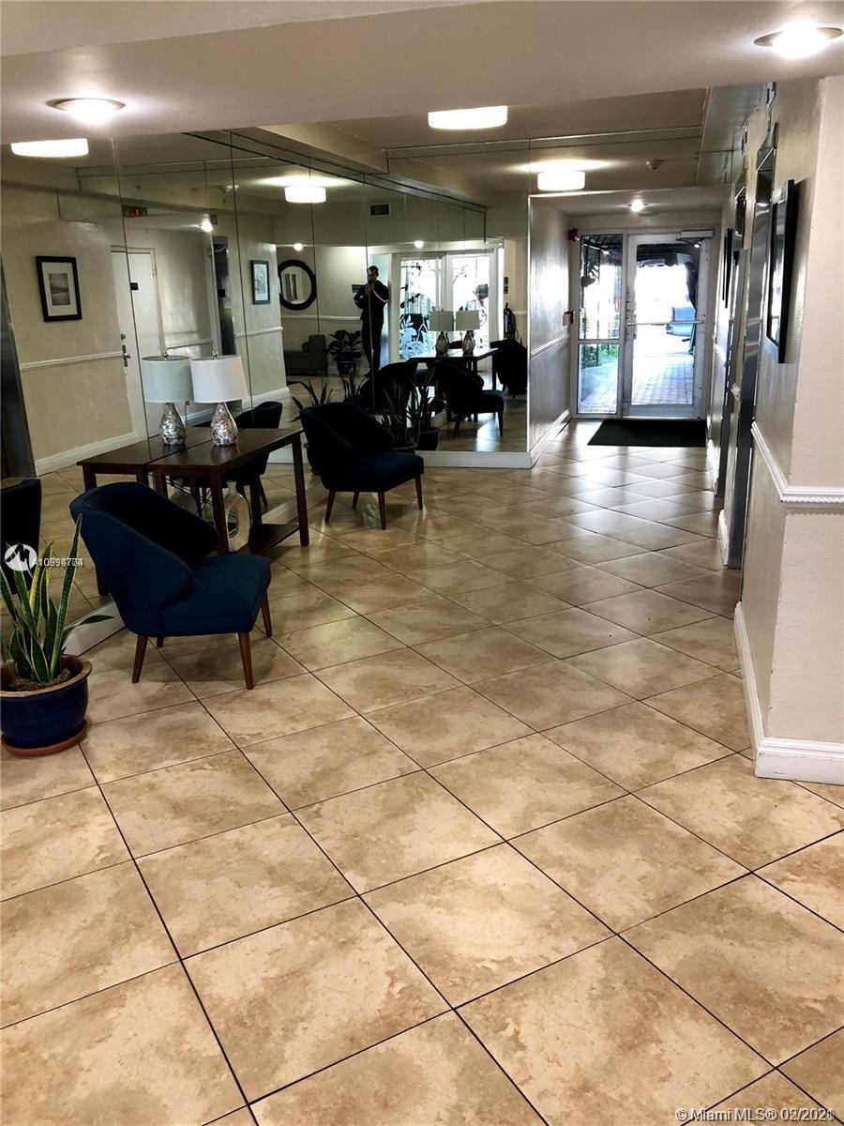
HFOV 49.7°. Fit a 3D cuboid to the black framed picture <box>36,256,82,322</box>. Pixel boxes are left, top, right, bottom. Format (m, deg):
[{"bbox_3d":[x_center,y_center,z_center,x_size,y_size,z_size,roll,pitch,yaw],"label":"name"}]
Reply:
[{"bbox_3d":[-3.398,-2.574,8.556,0.030,0.569,0.574,3,18,15],"label":"black framed picture"}]

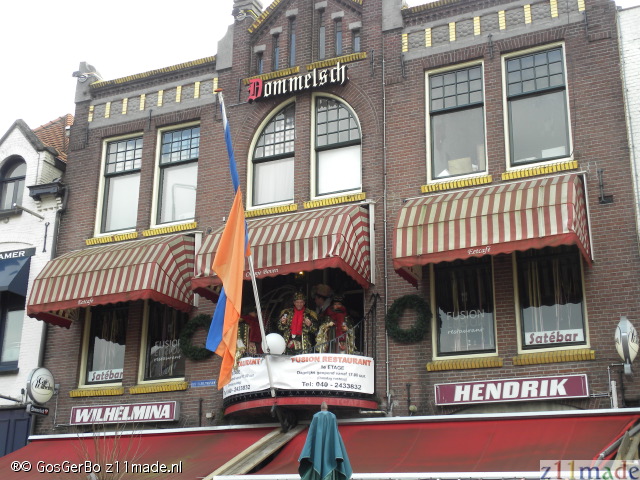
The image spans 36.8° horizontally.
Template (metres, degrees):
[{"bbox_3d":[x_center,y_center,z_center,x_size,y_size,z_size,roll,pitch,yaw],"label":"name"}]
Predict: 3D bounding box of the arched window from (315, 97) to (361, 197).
[{"bbox_3d":[0.346,-1.843,18.388,1.039,2.217,0.150,-8,-21,24],"label":"arched window"}]

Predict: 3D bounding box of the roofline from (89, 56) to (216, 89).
[{"bbox_3d":[-3.607,-3.548,20.860,3.265,0.208,0.320,-8,-21,24],"label":"roofline"}]

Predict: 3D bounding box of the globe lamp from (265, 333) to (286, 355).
[{"bbox_3d":[-0.792,1.808,16.701,0.413,0.413,0.413,1,-19,0],"label":"globe lamp"}]

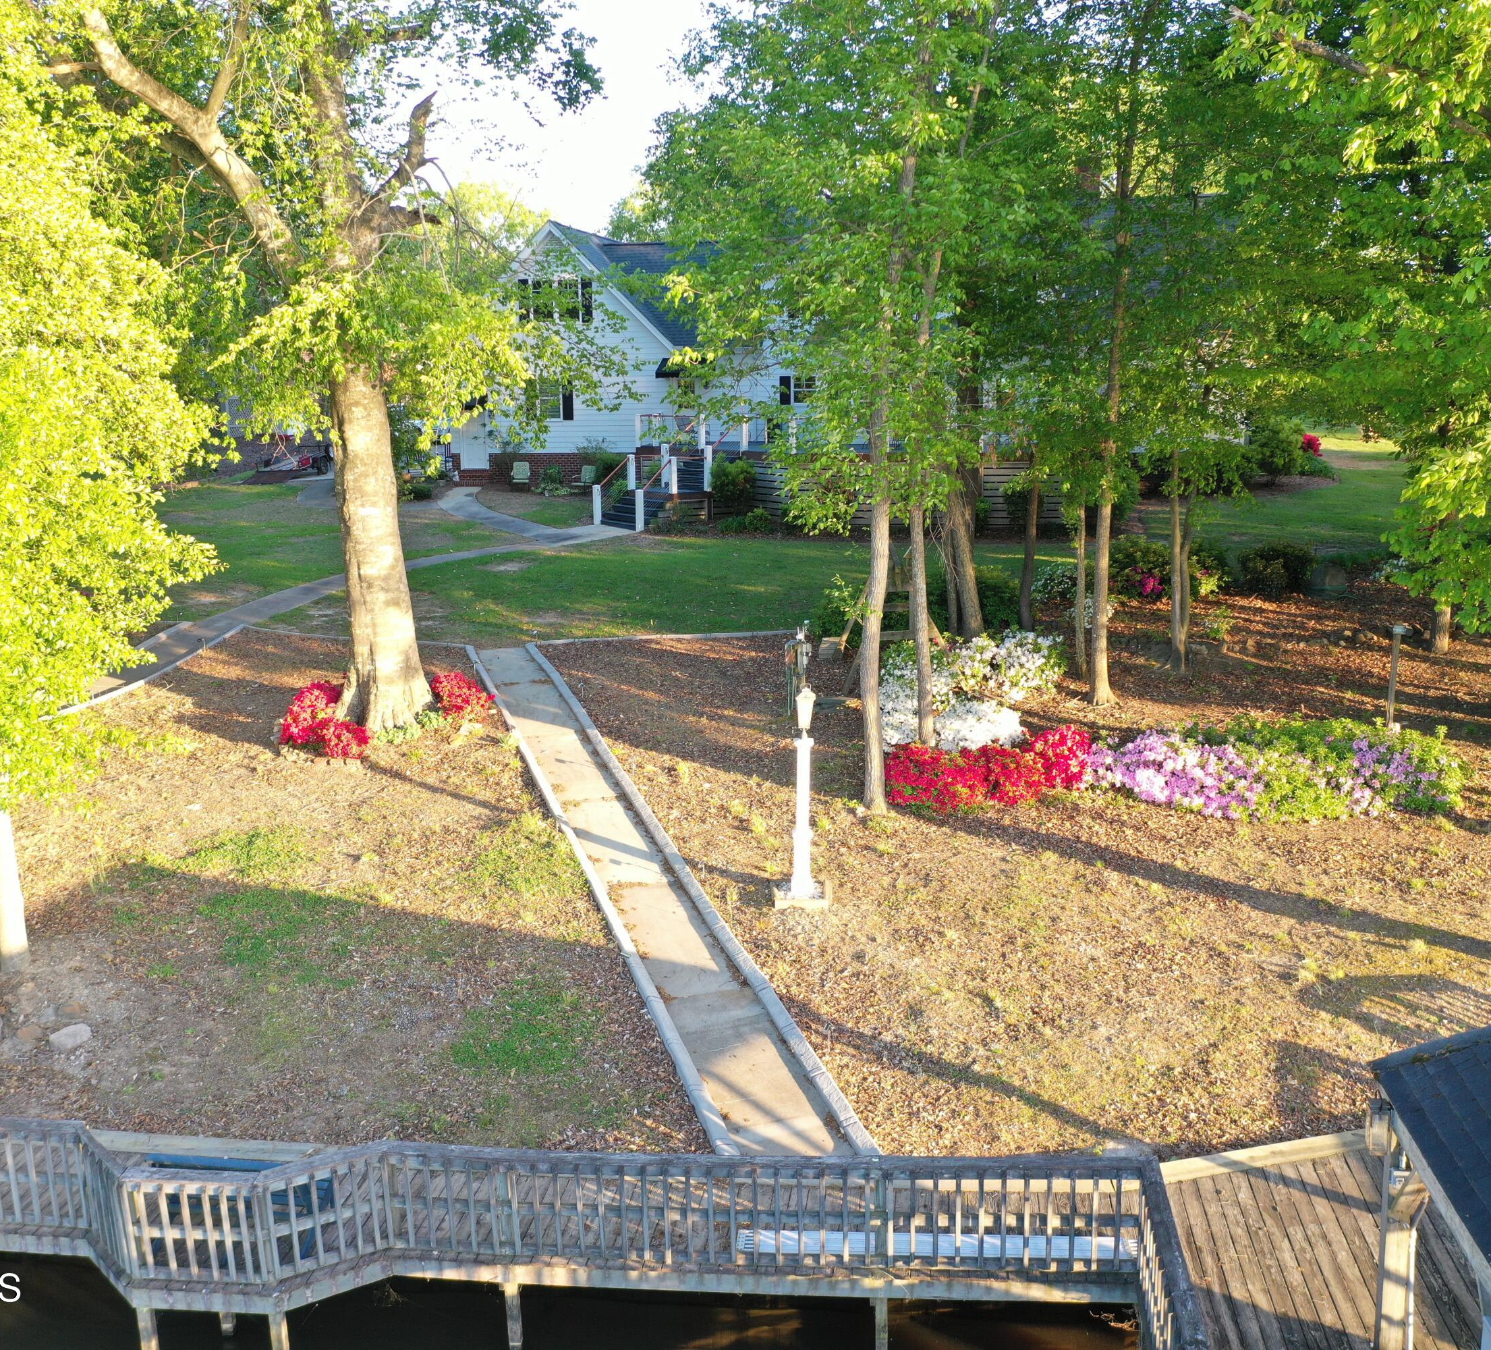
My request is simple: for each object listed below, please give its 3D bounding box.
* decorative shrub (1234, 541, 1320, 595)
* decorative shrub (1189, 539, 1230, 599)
[{"bbox_3d":[11.798,-2.448,35.022,1.780,1.100,1.500,0,14,0],"label":"decorative shrub"},{"bbox_3d":[10.110,-2.374,34.635,1.100,1.200,1.100,0,14,0],"label":"decorative shrub"}]

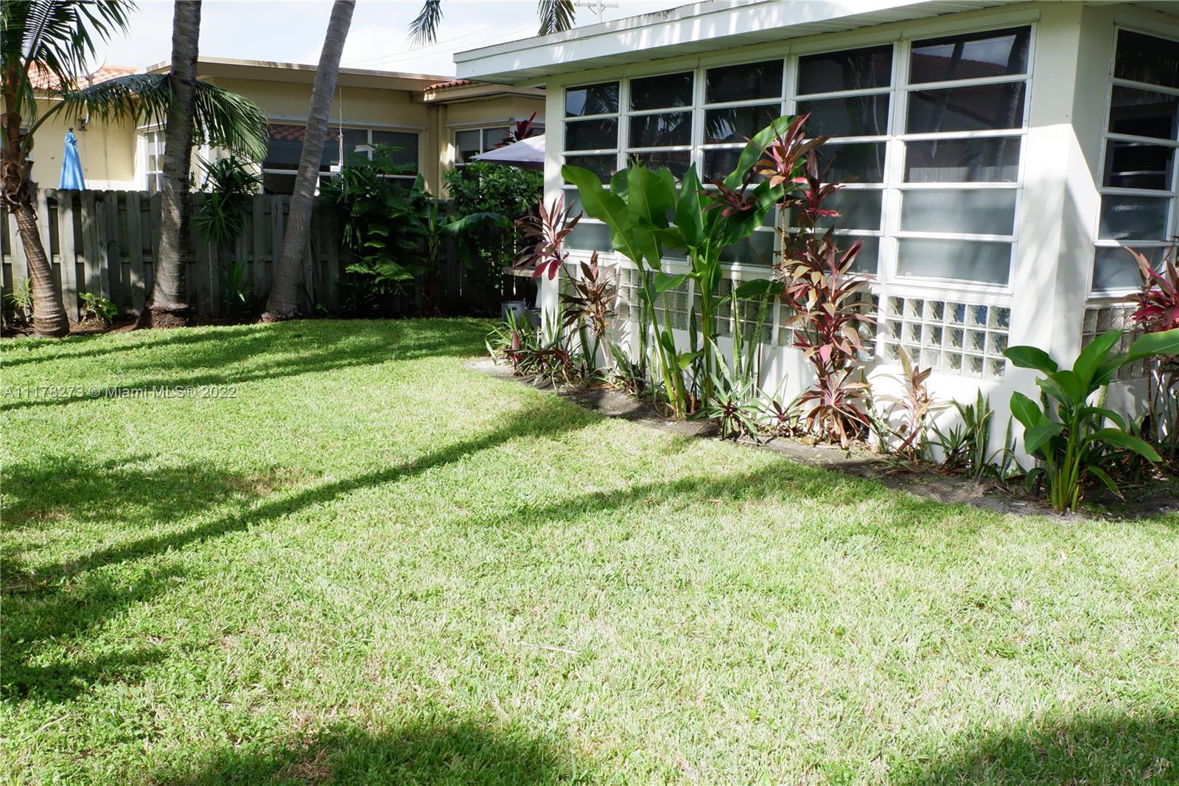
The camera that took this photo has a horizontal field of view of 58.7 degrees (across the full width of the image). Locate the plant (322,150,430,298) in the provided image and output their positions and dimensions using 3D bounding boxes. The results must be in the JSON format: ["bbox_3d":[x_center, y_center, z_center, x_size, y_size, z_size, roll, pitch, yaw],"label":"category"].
[{"bbox_3d":[-2.921,-2.302,14.352,1.460,2.006,1.241,-1,10,-11],"label":"plant"}]

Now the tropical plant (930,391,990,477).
[{"bbox_3d":[2.269,0.253,6.420,0.345,0.533,0.310,5,11,20],"label":"tropical plant"}]

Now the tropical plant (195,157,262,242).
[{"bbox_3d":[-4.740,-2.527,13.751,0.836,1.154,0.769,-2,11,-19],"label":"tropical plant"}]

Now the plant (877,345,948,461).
[{"bbox_3d":[2.047,0.073,6.660,0.435,0.734,0.392,4,10,17],"label":"plant"}]

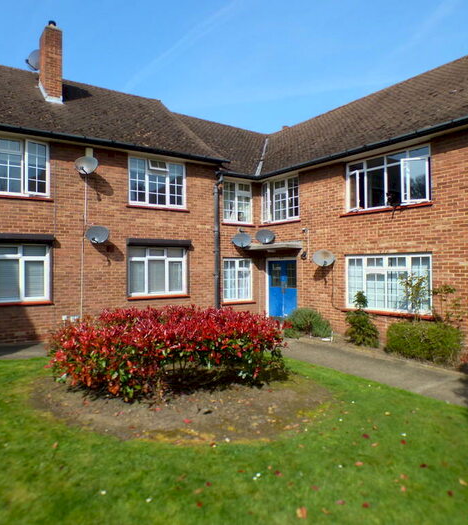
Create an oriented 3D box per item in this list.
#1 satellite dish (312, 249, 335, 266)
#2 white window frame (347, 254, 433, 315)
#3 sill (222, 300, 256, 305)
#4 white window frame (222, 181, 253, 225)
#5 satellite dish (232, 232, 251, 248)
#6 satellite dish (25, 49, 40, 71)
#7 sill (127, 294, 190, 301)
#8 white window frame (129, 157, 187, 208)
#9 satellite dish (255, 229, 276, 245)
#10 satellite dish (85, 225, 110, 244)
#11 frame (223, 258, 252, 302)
[{"bbox_3d":[2.393,-0.132,10.694,0.610,0.480,0.380,-1,-1,6],"label":"satellite dish"},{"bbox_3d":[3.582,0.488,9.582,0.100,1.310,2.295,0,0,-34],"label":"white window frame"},{"bbox_3d":[0.182,1.291,12.815,1.306,0.075,0.150,0,-1,-35],"label":"sill"},{"bbox_3d":[0.145,-1.908,12.970,1.157,1.321,0.100,0,-1,-35],"label":"white window frame"},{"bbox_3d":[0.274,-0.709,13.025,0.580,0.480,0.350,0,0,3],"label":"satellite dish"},{"bbox_3d":[-6.025,-6.209,12.400,0.660,0.640,0.450,-1,-1,6],"label":"satellite dish"},{"bbox_3d":[-2.005,0.944,11.008,1.783,0.080,0.150,0,0,-33],"label":"sill"},{"bbox_3d":[-2.113,-2.202,11.399,1.751,1.316,0.100,0,-1,-35],"label":"white window frame"},{"bbox_3d":[1.019,-0.841,13.087,0.580,0.480,0.350,0,0,3],"label":"satellite dish"},{"bbox_3d":[-3.336,-0.684,9.882,0.580,0.480,0.350,0,0,3],"label":"satellite dish"},{"bbox_3d":[0.147,0.572,12.888,1.155,1.368,0.100,0,-1,-35],"label":"frame"}]

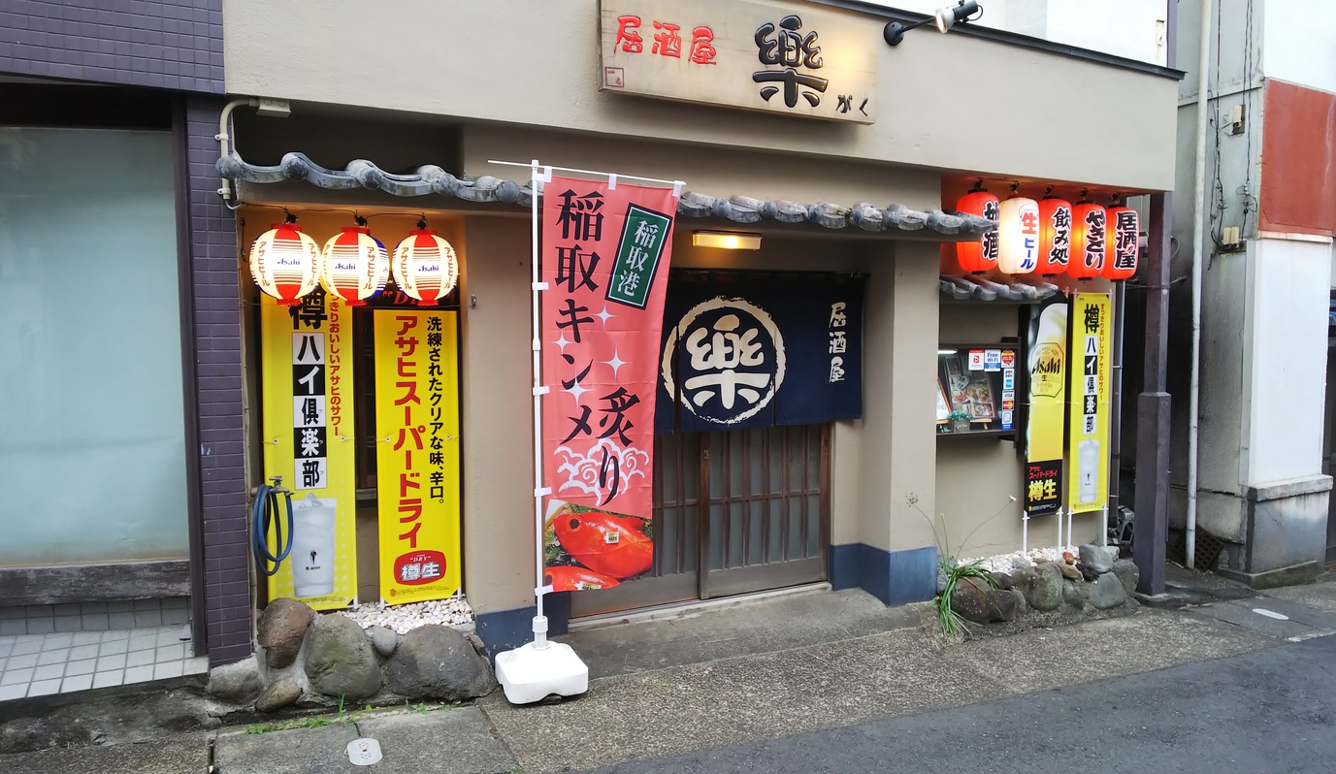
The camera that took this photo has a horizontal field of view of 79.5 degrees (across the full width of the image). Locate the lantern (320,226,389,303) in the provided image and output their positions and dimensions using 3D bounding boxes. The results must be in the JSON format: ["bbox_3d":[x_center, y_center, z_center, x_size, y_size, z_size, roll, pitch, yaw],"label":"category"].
[{"bbox_3d":[-1.402,-0.543,3.603,0.283,0.348,0.283,-1,3,-14],"label":"lantern"}]

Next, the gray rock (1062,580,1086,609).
[{"bbox_3d":[2.615,1.340,5.172,0.131,0.157,0.141,-1,4,-22],"label":"gray rock"}]

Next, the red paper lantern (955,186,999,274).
[{"bbox_3d":[1.952,-0.986,5.060,0.253,0.550,0.253,-1,3,-18],"label":"red paper lantern"}]

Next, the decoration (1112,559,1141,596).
[{"bbox_3d":[2.955,1.228,5.196,0.200,0.205,0.210,-2,3,-23],"label":"decoration"}]

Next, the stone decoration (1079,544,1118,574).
[{"bbox_3d":[2.775,1.112,5.173,0.220,0.180,0.200,-2,4,-23],"label":"stone decoration"}]

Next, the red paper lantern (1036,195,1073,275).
[{"bbox_3d":[2.406,-0.945,5.018,0.235,0.500,0.235,0,3,0],"label":"red paper lantern"}]

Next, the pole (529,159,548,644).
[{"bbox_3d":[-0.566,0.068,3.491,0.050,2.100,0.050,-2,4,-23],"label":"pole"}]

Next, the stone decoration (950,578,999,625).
[{"bbox_3d":[1.769,1.236,4.625,0.280,0.260,0.220,-2,4,-23],"label":"stone decoration"}]

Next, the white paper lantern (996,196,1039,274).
[{"bbox_3d":[2.262,-0.980,5.189,0.253,0.515,0.253,-1,3,-10],"label":"white paper lantern"}]

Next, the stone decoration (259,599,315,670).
[{"bbox_3d":[-1.550,1.003,3.264,0.200,0.275,0.190,-2,4,-23],"label":"stone decoration"}]

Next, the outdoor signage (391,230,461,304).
[{"bbox_3d":[-1.074,-0.530,3.563,0.280,0.335,0.280,-2,4,-23],"label":"outdoor signage"}]

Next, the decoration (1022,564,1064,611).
[{"bbox_3d":[2.257,1.207,4.835,0.240,0.265,0.220,-2,4,-23],"label":"decoration"}]

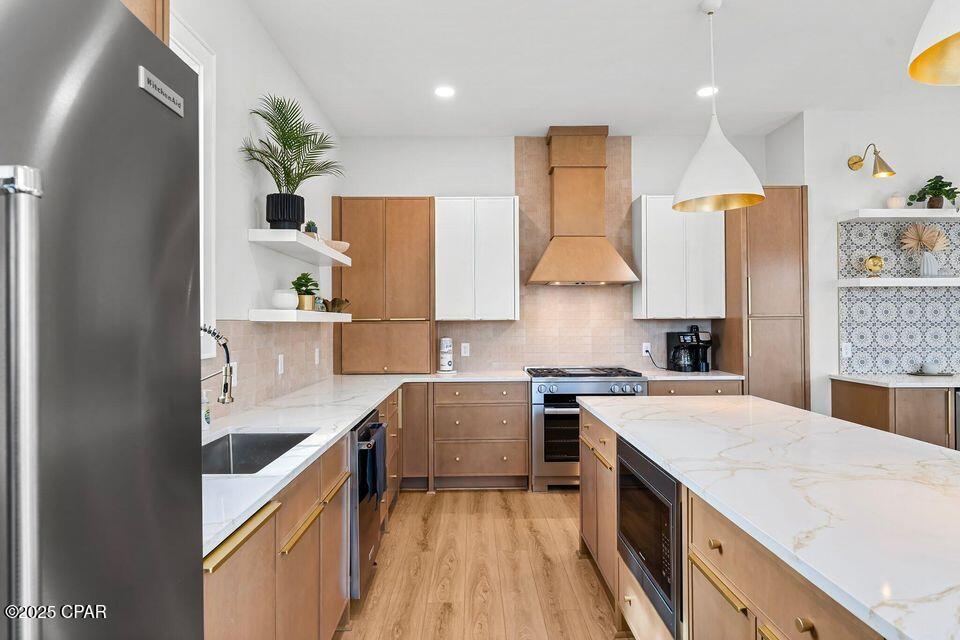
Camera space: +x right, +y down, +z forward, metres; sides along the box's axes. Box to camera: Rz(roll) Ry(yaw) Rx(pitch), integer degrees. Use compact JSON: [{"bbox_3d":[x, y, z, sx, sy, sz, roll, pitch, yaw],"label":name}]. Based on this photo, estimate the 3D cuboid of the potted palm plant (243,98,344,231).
[{"bbox_3d":[-1.021,-0.866,2.865,0.470,0.753,0.490,0,0,-1],"label":"potted palm plant"}]

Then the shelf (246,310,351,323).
[{"bbox_3d":[-1.089,-0.019,3.253,0.253,0.059,1.205,0,0,-1],"label":"shelf"}]

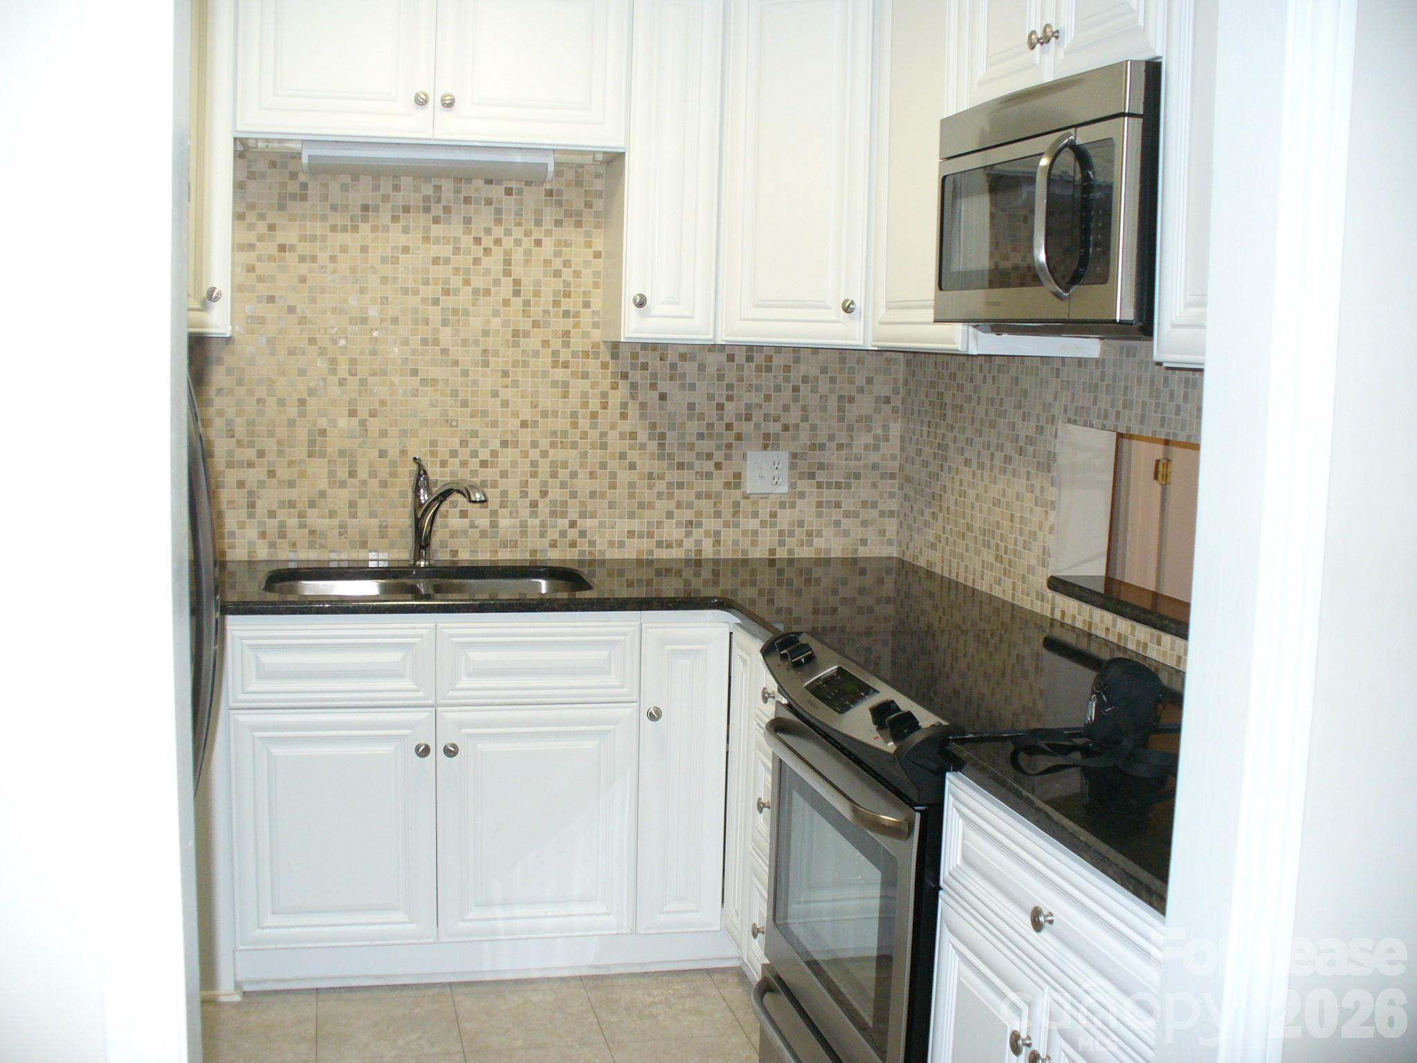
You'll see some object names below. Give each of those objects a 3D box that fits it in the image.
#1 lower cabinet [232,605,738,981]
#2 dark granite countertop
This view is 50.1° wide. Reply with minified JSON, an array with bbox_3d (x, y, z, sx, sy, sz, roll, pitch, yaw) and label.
[{"bbox_3d":[-0.579,0.582,3.735,1.150,0.878,0.615,0,7,-14],"label":"lower cabinet"},{"bbox_3d":[-0.038,0.254,2.822,1.810,0.034,2.600,0,7,-14],"label":"dark granite countertop"}]

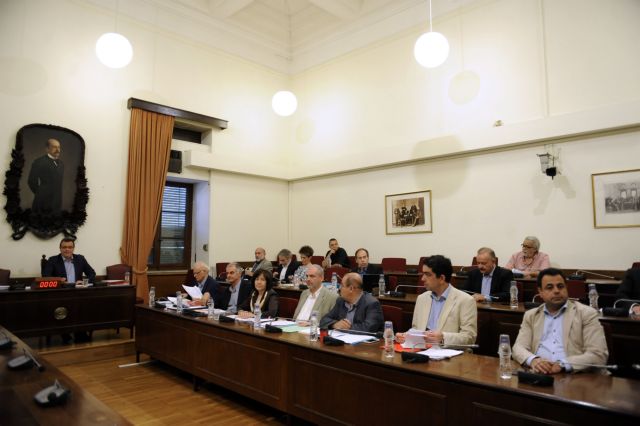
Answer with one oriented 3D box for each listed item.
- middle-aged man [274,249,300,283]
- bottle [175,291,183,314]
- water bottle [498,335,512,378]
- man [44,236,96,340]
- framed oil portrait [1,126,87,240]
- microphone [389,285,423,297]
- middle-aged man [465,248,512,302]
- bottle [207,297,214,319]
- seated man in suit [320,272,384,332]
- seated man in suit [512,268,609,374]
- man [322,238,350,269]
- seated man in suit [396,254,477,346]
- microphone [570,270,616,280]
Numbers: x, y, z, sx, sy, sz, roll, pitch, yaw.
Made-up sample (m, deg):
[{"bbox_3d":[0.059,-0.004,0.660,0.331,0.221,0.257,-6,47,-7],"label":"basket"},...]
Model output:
[{"bbox_3d":[-0.534,1.118,5.825,0.540,1.250,0.750,-5,-8,40],"label":"middle-aged man"},{"bbox_3d":[-1.456,0.934,4.431,0.065,0.220,0.065,0,-6,0],"label":"bottle"},{"bbox_3d":[0.987,0.762,2.278,0.066,0.228,0.066,-4,-6,44],"label":"water bottle"},{"bbox_3d":[-3.233,0.981,5.453,0.660,1.330,0.750,4,-7,-35],"label":"man"},{"bbox_3d":[-3.903,-0.434,6.129,0.120,1.642,1.040,-4,-6,44],"label":"framed oil portrait"},{"bbox_3d":[0.991,0.847,4.643,0.440,0.115,0.160,0,-5,-1],"label":"microphone"},{"bbox_3d":[1.578,0.949,3.993,0.560,1.250,0.750,-5,-8,39],"label":"middle-aged man"},{"bbox_3d":[-1.079,0.930,4.231,0.065,0.220,0.065,0,-6,0],"label":"bottle"},{"bbox_3d":[0.244,1.115,3.677,0.620,1.195,0.760,-4,-6,36],"label":"seated man in suit"},{"bbox_3d":[1.293,0.959,2.412,0.570,1.265,0.740,-4,-6,44],"label":"seated man in suit"},{"bbox_3d":[0.236,1.043,7.299,0.540,1.208,0.740,-4,-6,44],"label":"man"},{"bbox_3d":[0.828,0.984,3.127,0.570,1.355,0.740,-4,-6,39],"label":"seated man in suit"},{"bbox_3d":[3.040,0.696,4.748,0.500,0.115,0.160,0,-5,-1],"label":"microphone"}]

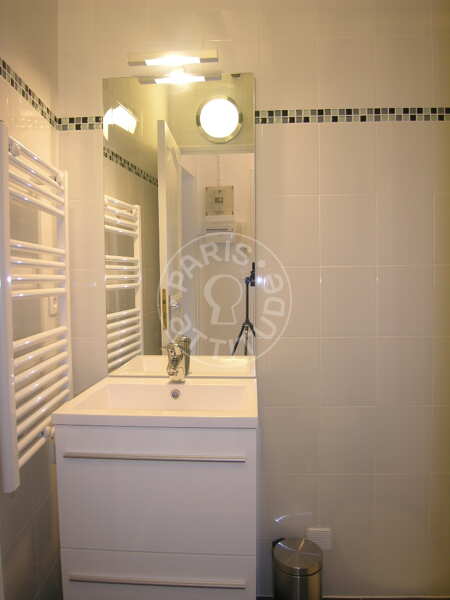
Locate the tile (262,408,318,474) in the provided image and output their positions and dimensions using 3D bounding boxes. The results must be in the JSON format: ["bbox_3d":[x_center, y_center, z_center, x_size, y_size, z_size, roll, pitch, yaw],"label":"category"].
[{"bbox_3d":[0.252,0.536,1.587,0.208,0.259,0.010,-1,3,2],"label":"tile"}]

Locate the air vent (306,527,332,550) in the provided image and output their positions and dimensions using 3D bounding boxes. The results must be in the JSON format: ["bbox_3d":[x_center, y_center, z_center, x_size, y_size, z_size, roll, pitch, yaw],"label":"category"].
[{"bbox_3d":[0.362,0.916,1.590,0.095,0.089,0.015,-1,3,2],"label":"air vent"}]

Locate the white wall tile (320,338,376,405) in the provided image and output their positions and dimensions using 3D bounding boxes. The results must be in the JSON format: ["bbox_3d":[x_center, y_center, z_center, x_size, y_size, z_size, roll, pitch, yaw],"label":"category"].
[{"bbox_3d":[0.447,0.260,1.503,0.200,0.250,0.010,-1,3,2],"label":"white wall tile"}]

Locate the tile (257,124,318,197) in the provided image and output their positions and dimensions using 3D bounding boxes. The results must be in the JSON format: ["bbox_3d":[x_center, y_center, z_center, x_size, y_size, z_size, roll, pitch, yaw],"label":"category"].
[{"bbox_3d":[0.241,-0.517,1.538,0.208,0.259,0.010,-1,3,2],"label":"tile"}]

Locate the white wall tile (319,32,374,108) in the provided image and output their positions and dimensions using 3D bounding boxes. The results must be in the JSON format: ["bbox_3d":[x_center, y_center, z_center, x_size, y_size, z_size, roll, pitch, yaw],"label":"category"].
[{"bbox_3d":[0.428,-0.801,1.455,0.200,0.250,0.010,-1,3,2],"label":"white wall tile"}]

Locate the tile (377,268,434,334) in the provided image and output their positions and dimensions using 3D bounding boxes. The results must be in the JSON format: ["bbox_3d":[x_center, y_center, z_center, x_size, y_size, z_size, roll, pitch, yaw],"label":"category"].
[{"bbox_3d":[0.669,0.006,1.544,0.208,0.259,0.010,-1,3,2],"label":"tile"}]

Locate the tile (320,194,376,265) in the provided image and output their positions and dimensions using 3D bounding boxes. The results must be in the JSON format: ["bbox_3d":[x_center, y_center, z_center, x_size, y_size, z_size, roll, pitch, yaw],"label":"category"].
[{"bbox_3d":[0.439,-0.245,1.480,0.200,0.250,0.010,-1,3,2],"label":"tile"}]

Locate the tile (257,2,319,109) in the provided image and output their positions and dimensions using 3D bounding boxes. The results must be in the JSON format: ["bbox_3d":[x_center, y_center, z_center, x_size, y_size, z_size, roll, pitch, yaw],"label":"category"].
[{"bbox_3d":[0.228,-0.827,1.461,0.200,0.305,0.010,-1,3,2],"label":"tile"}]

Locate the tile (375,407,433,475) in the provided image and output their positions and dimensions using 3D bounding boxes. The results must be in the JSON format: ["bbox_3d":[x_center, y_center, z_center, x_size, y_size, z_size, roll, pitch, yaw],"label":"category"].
[{"bbox_3d":[0.673,0.528,1.569,0.208,0.259,0.010,-1,3,2],"label":"tile"}]

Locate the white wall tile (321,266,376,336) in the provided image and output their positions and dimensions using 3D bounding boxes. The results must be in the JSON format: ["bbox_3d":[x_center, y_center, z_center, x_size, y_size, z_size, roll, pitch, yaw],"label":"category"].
[{"bbox_3d":[0.444,0.007,1.491,0.200,0.250,0.010,-1,3,2],"label":"white wall tile"}]

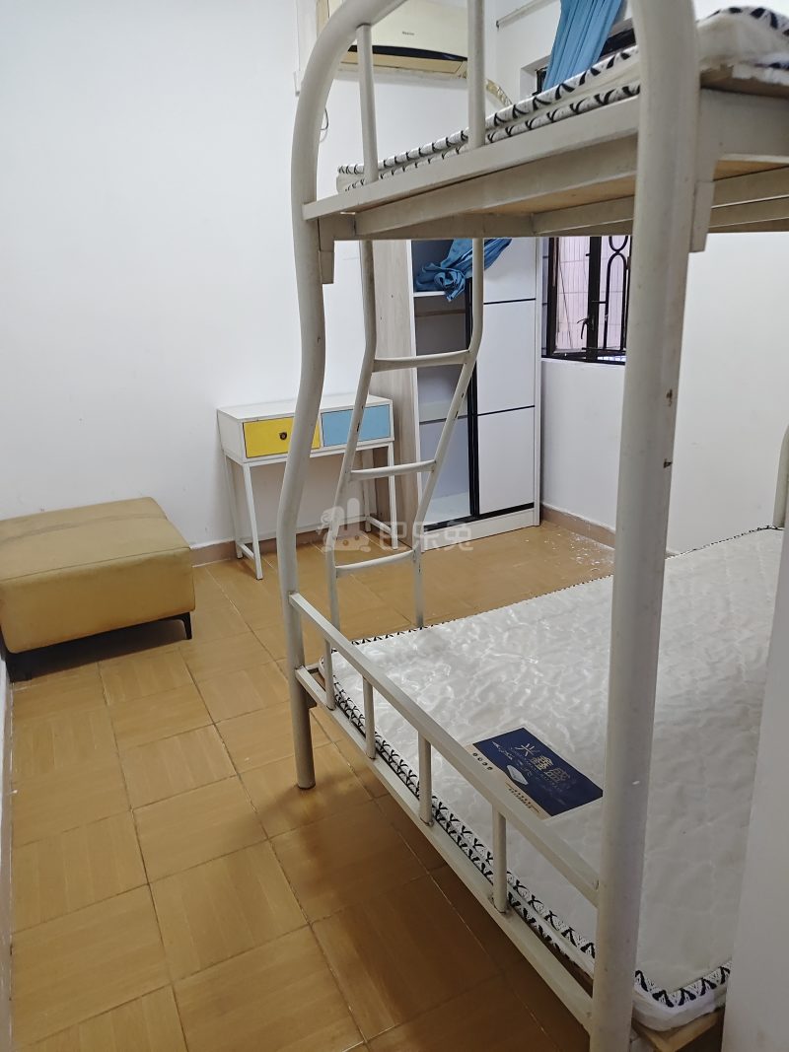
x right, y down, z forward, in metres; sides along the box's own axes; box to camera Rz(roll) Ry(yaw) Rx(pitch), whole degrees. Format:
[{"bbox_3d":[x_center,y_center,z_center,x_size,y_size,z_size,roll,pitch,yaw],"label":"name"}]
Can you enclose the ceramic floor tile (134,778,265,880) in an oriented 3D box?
[{"bbox_3d":[-0.526,0.803,1.878,0.298,0.010,0.298,-11,20,-25],"label":"ceramic floor tile"}]

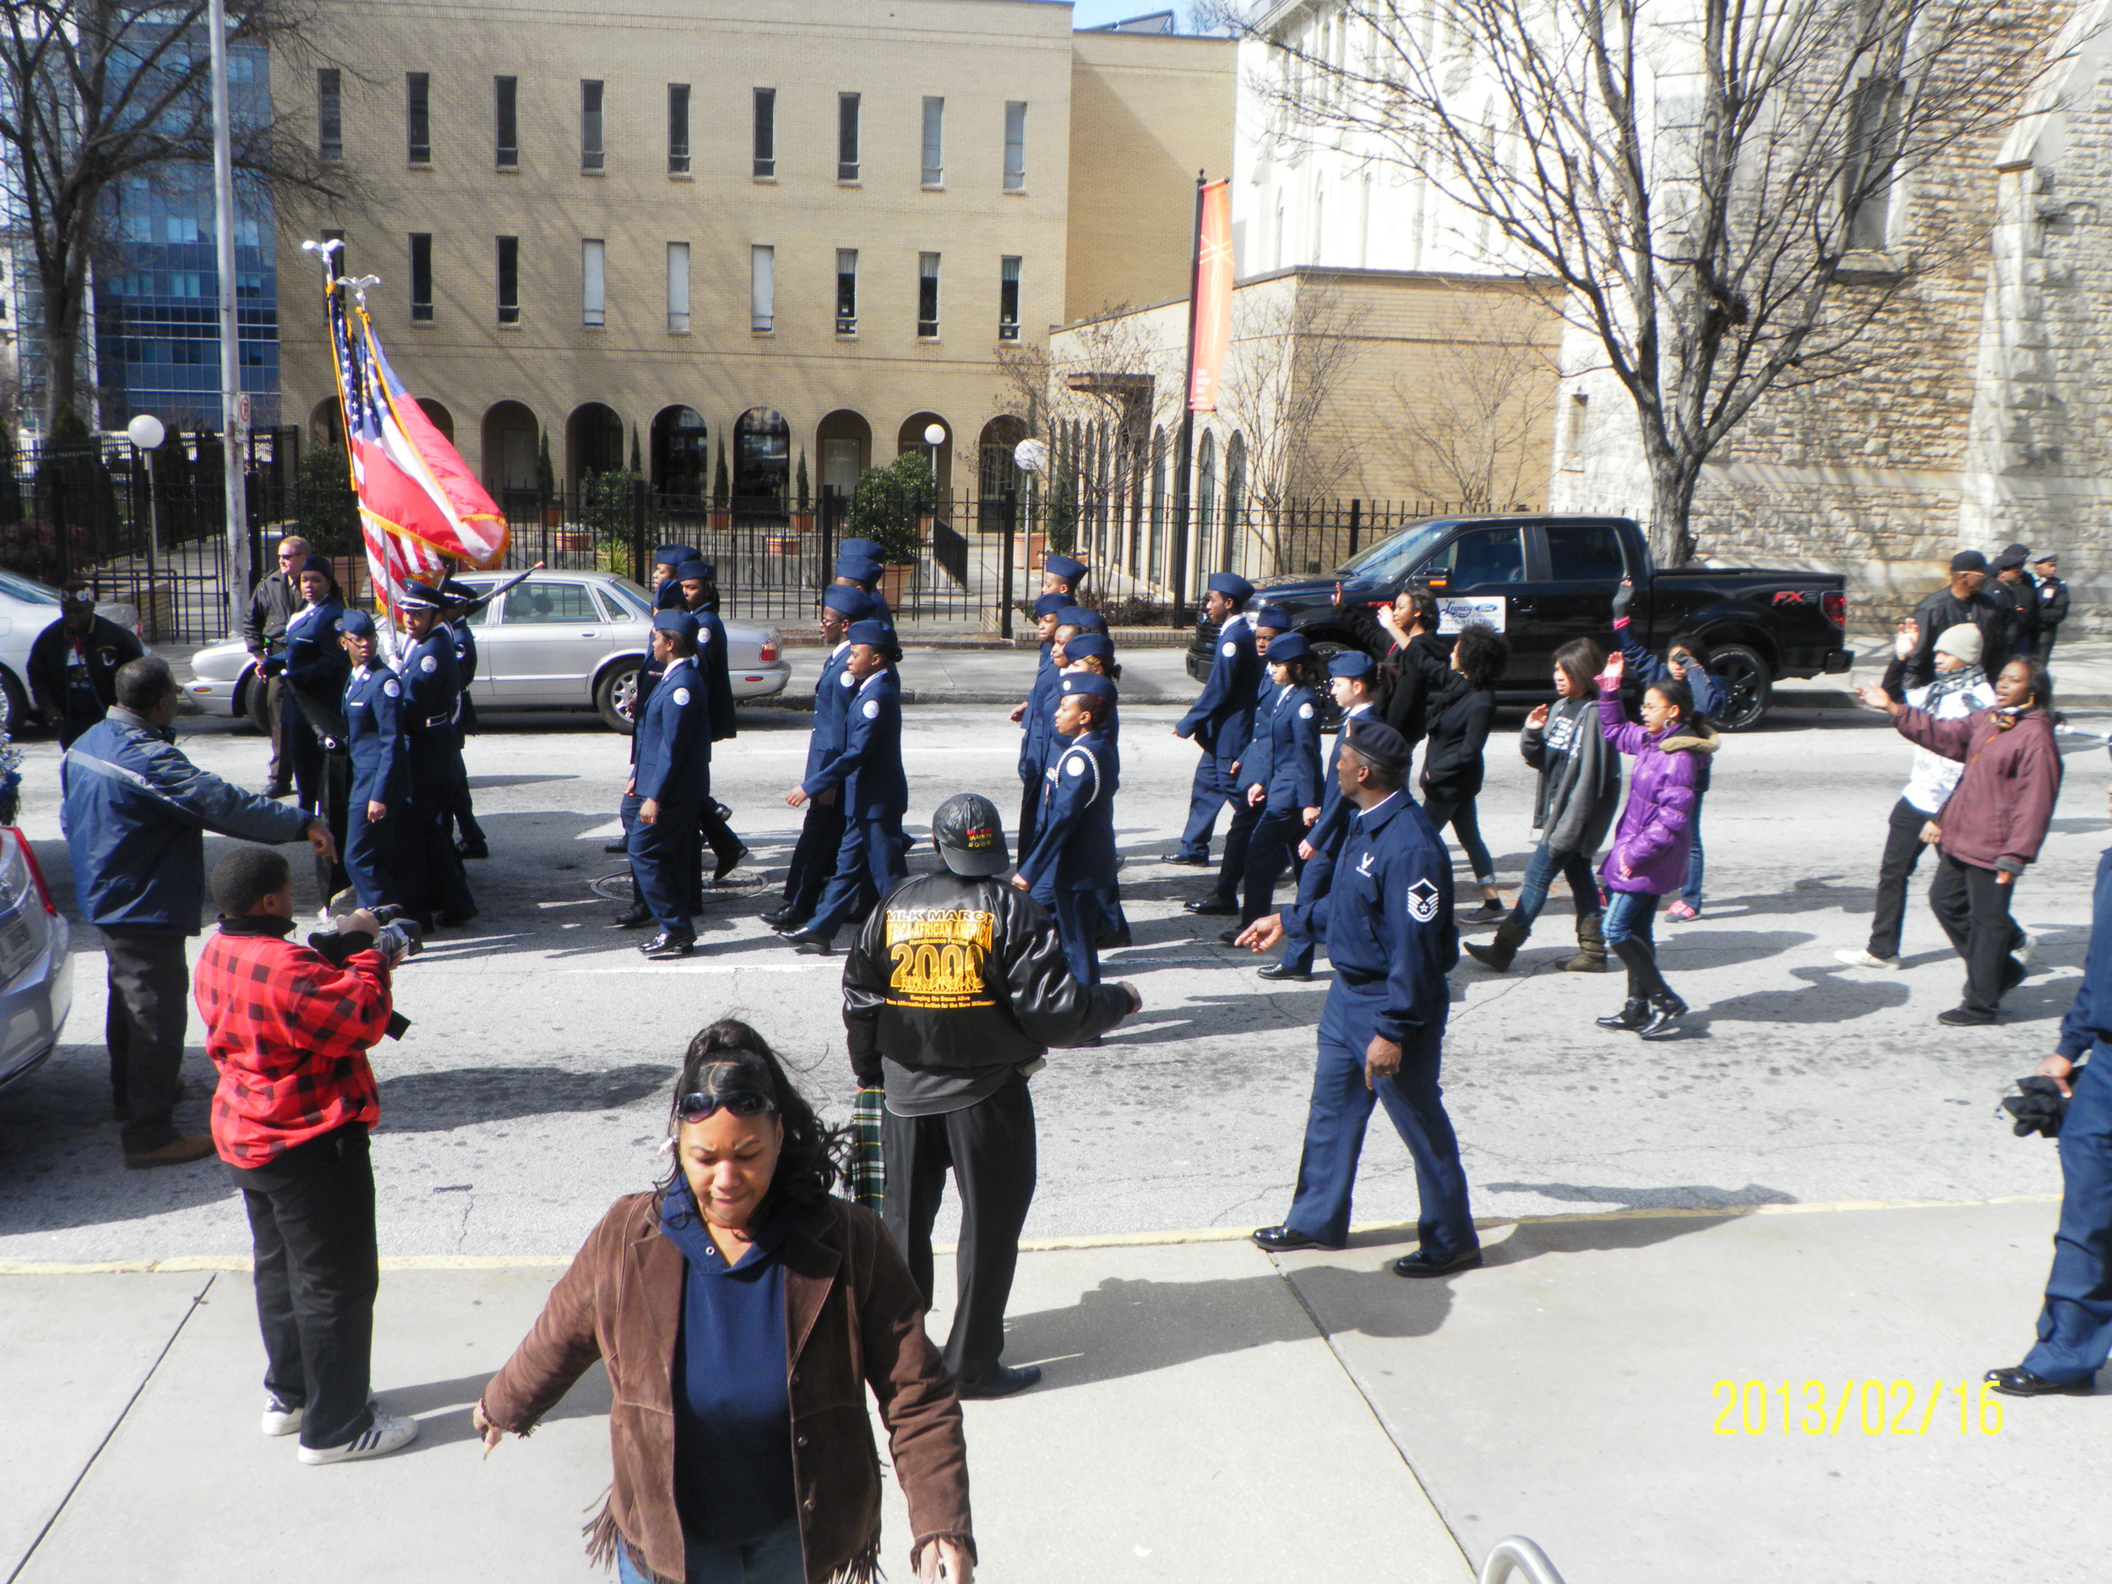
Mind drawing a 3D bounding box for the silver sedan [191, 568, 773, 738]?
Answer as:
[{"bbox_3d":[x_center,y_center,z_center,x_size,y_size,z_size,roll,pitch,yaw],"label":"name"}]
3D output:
[{"bbox_3d":[-4.880,-1.260,17.200,5.020,1.340,1.820,0,9,-6],"label":"silver sedan"}]

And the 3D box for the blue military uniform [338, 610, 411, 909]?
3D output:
[{"bbox_3d":[-3.598,-0.118,10.656,0.400,1.694,0.460,-7,13,-37],"label":"blue military uniform"}]

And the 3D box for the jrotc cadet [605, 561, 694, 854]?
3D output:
[{"bbox_3d":[-2.419,-0.554,12.232,0.628,1.864,0.540,0,11,-10],"label":"jrotc cadet"}]

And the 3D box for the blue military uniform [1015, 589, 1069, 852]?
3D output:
[{"bbox_3d":[-0.014,-0.221,11.206,0.580,1.760,0.500,-1,10,-13],"label":"blue military uniform"}]

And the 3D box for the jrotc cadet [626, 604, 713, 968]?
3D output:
[{"bbox_3d":[-1.922,-0.042,10.002,0.450,1.713,0.500,0,11,-8],"label":"jrotc cadet"}]

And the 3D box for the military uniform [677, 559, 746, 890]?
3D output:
[{"bbox_3d":[-2.039,-0.401,11.601,0.620,1.820,0.500,0,10,-9],"label":"military uniform"}]

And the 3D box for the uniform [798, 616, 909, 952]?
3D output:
[{"bbox_3d":[-1.059,-0.032,10.299,0.702,1.710,0.520,0,11,-9],"label":"uniform"}]

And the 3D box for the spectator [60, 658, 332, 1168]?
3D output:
[{"bbox_3d":[-3.182,0.412,7.504,0.924,1.829,0.700,-9,15,-44],"label":"spectator"}]

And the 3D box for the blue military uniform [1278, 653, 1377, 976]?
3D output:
[{"bbox_3d":[1.410,0.102,10.214,0.680,1.660,0.500,-1,10,-12],"label":"blue military uniform"}]

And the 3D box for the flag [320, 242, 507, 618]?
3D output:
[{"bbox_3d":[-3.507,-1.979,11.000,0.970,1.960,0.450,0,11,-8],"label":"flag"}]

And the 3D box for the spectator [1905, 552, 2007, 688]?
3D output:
[{"bbox_3d":[6.366,-0.783,14.452,0.580,1.850,0.360,1,11,-3],"label":"spectator"}]

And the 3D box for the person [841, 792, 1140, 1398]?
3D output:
[{"bbox_3d":[-0.182,0.846,5.608,0.800,1.730,0.500,2,9,5],"label":"person"}]

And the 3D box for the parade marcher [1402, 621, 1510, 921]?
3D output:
[{"bbox_3d":[2.218,-0.119,11.267,0.601,1.679,0.500,1,11,-2],"label":"parade marcher"}]

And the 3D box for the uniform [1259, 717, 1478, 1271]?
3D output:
[{"bbox_3d":[0.965,0.646,6.415,0.741,1.790,0.600,-1,11,-13],"label":"uniform"}]

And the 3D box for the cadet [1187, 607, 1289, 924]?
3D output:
[{"bbox_3d":[1.033,-0.174,11.226,0.592,1.749,0.520,-2,11,-17],"label":"cadet"}]

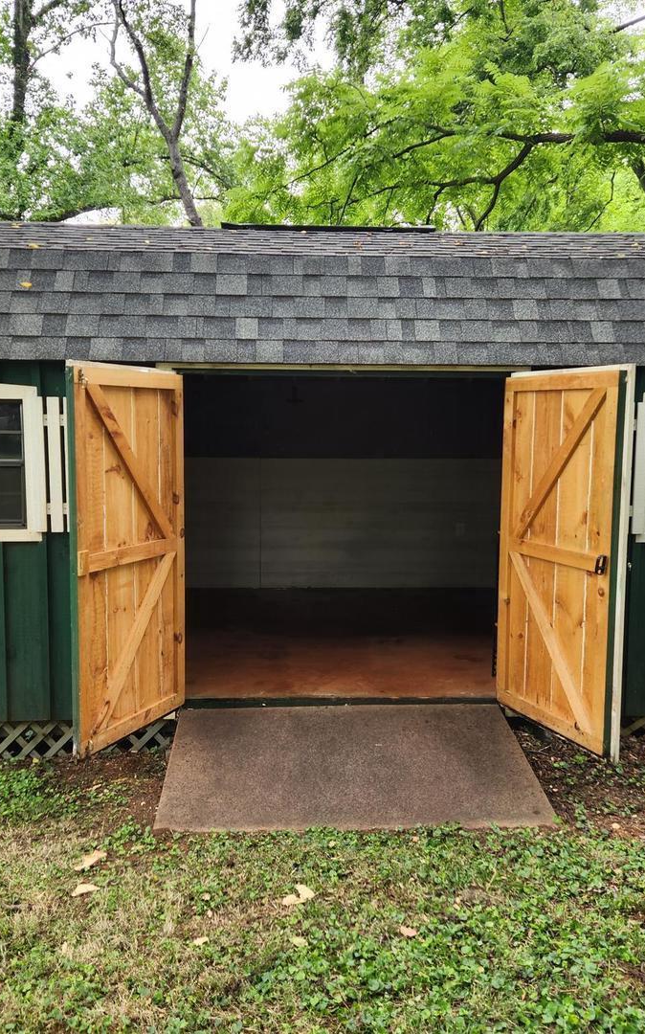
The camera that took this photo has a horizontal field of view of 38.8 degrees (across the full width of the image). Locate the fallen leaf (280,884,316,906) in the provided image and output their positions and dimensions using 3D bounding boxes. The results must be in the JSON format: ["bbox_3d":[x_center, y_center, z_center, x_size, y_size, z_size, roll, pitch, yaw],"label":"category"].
[{"bbox_3d":[-0.085,1.390,3.354,0.120,0.030,0.110,0,6,-2],"label":"fallen leaf"}]

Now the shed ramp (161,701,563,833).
[{"bbox_3d":[0.124,1.196,4.440,1.730,0.220,1.100,0,6,-2],"label":"shed ramp"}]

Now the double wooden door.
[{"bbox_3d":[0.101,0.178,4.512,2.530,1.800,0.860,0,6,-2],"label":"double wooden door"}]

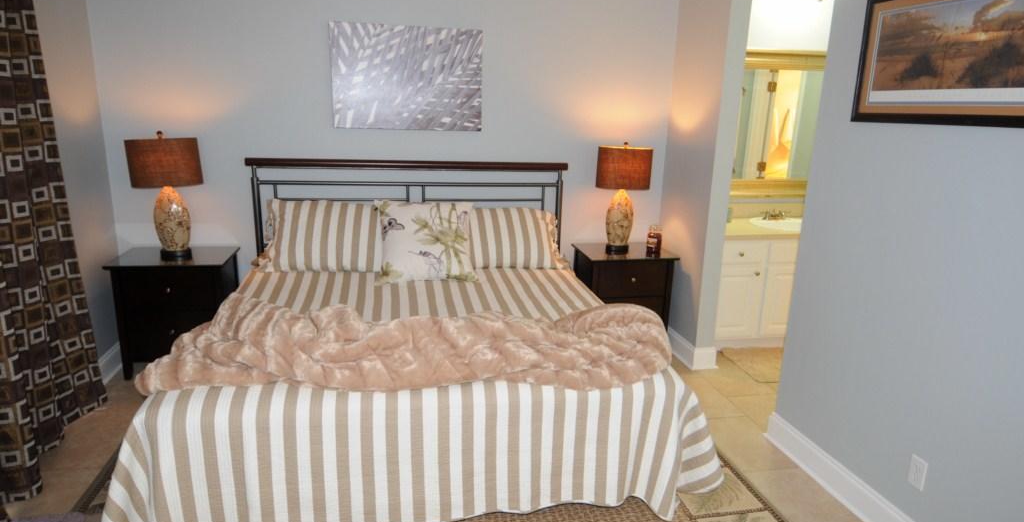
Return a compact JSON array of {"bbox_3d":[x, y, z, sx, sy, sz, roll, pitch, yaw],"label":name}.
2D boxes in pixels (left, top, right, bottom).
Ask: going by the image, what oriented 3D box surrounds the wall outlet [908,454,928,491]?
[{"bbox_3d":[1.444,0.752,2.118,0.009,0.111,0.068,-1,13,-10],"label":"wall outlet"}]

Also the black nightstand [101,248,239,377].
[{"bbox_3d":[-1.979,0.313,3.602,0.613,0.674,0.474,-1,13,-10],"label":"black nightstand"}]

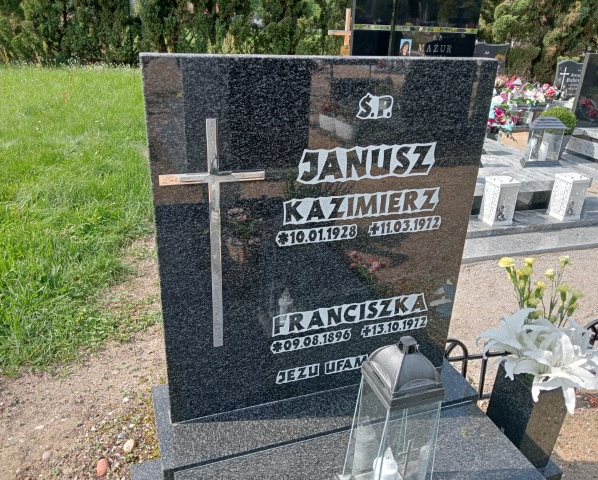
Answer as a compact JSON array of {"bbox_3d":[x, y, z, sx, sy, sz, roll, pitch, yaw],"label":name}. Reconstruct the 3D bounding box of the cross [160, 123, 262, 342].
[{"bbox_3d":[-0.165,0.010,1.040,0.203,0.498,0.013,-6,24,-17],"label":"cross"}]

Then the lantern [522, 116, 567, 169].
[{"bbox_3d":[1.696,-0.688,3.587,0.262,0.340,0.170,2,23,0],"label":"lantern"}]

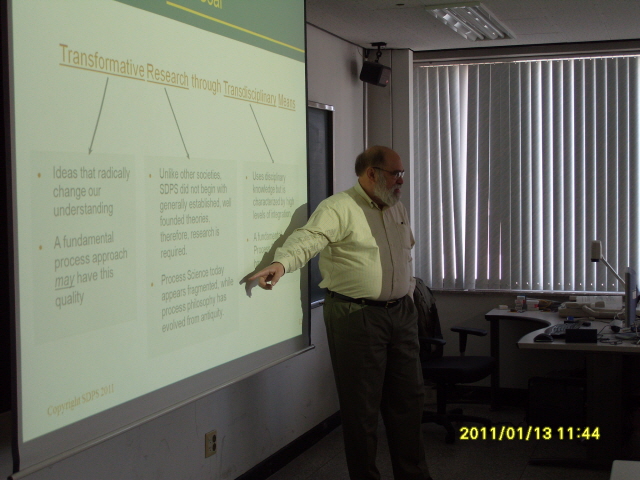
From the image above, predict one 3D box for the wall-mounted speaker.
[{"bbox_3d":[0.394,-1.178,6.580,0.146,0.138,0.195,17,9,20],"label":"wall-mounted speaker"}]

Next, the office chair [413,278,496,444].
[{"bbox_3d":[0.810,0.770,6.197,0.640,1.060,0.630,1,3,32],"label":"office chair"}]

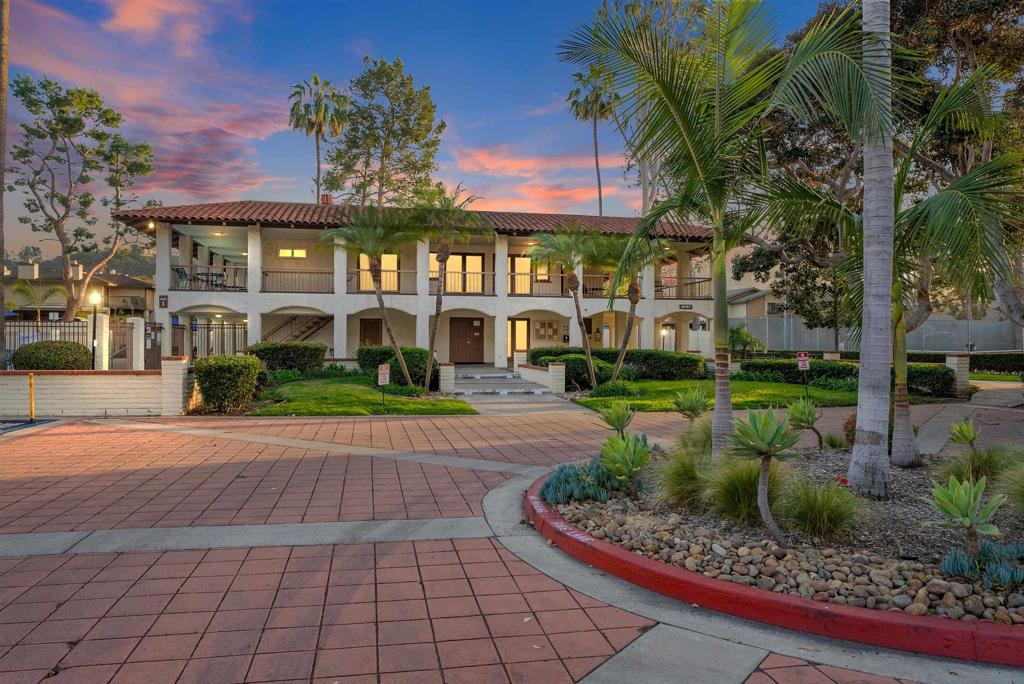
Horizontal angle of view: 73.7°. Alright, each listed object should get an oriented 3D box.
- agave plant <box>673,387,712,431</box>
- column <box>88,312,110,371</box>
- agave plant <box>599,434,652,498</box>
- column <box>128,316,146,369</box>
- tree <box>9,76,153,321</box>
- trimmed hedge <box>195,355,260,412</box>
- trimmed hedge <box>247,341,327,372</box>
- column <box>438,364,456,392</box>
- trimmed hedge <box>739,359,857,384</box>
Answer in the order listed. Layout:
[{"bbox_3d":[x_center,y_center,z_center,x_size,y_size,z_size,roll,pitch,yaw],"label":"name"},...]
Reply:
[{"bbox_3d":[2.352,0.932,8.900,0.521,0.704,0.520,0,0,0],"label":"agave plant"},{"bbox_3d":[-13.450,0.100,22.300,0.470,2.040,0.470,0,0,-12],"label":"column"},{"bbox_3d":[1.022,1.112,6.150,0.450,0.594,0.450,0,0,0],"label":"agave plant"},{"bbox_3d":[-12.141,0.198,22.099,0.400,1.980,0.400,0,0,-11],"label":"column"},{"bbox_3d":[-20.700,-5.850,33.000,6.600,13.900,6.400,0,0,-12],"label":"tree"},{"bbox_3d":[-6.186,0.853,14.945,1.250,1.180,1.200,0,0,-11],"label":"trimmed hedge"},{"bbox_3d":[-7.512,0.501,22.900,2.431,1.098,1.200,0,0,-12],"label":"trimmed hedge"},{"bbox_3d":[-1.891,1.073,20.000,0.447,0.829,0.447,0,0,-12],"label":"column"},{"bbox_3d":[10.750,1.270,26.000,4.500,0.920,1.400,0,0,19],"label":"trimmed hedge"}]

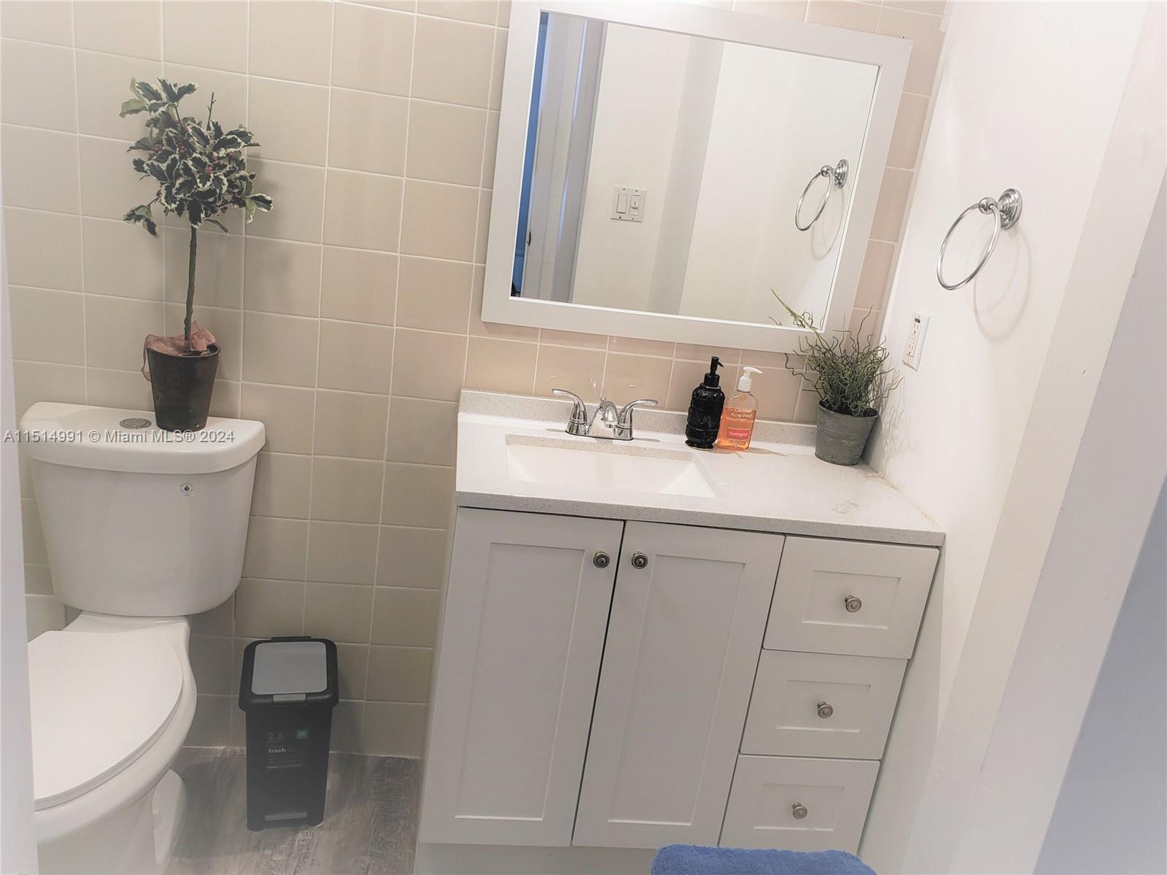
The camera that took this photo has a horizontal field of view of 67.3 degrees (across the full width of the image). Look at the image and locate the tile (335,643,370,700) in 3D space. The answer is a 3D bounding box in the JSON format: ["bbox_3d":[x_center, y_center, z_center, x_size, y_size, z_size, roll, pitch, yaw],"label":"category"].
[{"bbox_3d":[-0.595,0.560,2.109,0.152,0.152,0.010,5,17,-10],"label":"tile"}]

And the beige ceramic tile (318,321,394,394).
[{"bbox_3d":[-0.492,-0.170,1.891,0.152,0.152,0.010,5,17,-9],"label":"beige ceramic tile"}]

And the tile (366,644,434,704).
[{"bbox_3d":[-0.445,0.575,2.142,0.152,0.152,0.010,5,17,-9],"label":"tile"}]

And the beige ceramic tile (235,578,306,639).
[{"bbox_3d":[-0.726,0.401,2.039,0.152,0.152,0.010,5,17,-10],"label":"beige ceramic tile"}]

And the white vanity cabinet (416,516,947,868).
[{"bbox_3d":[0.139,0.495,1.903,0.892,0.866,0.474,5,17,-9],"label":"white vanity cabinet"}]

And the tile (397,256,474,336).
[{"bbox_3d":[-0.316,-0.298,1.850,0.150,0.150,0.010,5,17,-9],"label":"tile"}]

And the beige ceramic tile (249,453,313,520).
[{"bbox_3d":[-0.676,0.109,1.923,0.151,0.150,0.009,5,17,-9],"label":"beige ceramic tile"}]

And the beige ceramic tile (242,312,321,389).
[{"bbox_3d":[-0.643,-0.184,1.862,0.152,0.152,0.010,5,17,-10],"label":"beige ceramic tile"}]

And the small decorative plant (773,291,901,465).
[{"bbox_3d":[0.520,-0.123,1.899,0.305,0.360,0.215,5,17,-9],"label":"small decorative plant"}]

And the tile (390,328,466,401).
[{"bbox_3d":[-0.340,-0.156,1.915,0.152,0.152,0.010,5,17,-9],"label":"tile"}]

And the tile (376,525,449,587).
[{"bbox_3d":[-0.399,0.281,2.030,0.150,0.150,0.010,5,17,-9],"label":"tile"}]

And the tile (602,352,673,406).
[{"bbox_3d":[0.115,-0.115,1.965,0.150,0.142,0.010,5,17,-9],"label":"tile"}]

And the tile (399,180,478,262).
[{"bbox_3d":[-0.294,-0.441,1.796,0.151,0.150,0.009,5,17,-9],"label":"tile"}]

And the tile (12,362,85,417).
[{"bbox_3d":[-1.117,-0.079,1.831,0.151,0.151,0.009,5,17,-9],"label":"tile"}]

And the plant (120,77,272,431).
[{"bbox_3d":[-0.725,-0.322,1.641,0.263,0.647,0.237,5,17,-9],"label":"plant"}]

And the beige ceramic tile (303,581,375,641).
[{"bbox_3d":[-0.576,0.415,2.072,0.152,0.152,0.010,5,17,-9],"label":"beige ceramic tile"}]

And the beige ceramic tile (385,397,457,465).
[{"bbox_3d":[-0.357,-0.009,1.940,0.150,0.150,0.010,5,17,-9],"label":"beige ceramic tile"}]

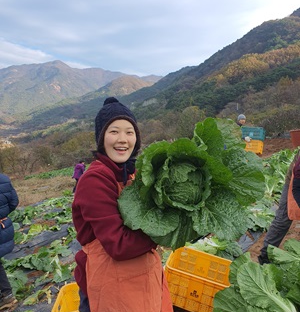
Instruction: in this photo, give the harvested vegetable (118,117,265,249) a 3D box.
[{"bbox_3d":[0.155,0.105,1.130,0.510,0.460,0.340,-1,-13,4],"label":"harvested vegetable"}]

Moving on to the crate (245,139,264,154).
[{"bbox_3d":[2.390,-0.200,7.050,0.520,0.315,0.365,6,6,25],"label":"crate"}]

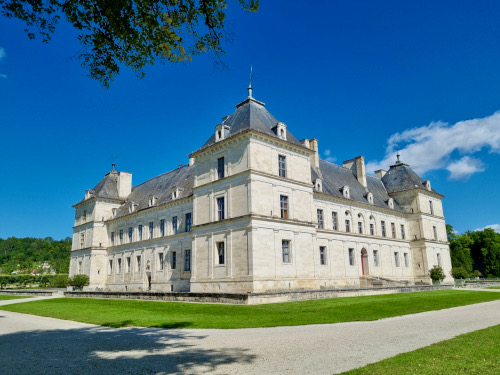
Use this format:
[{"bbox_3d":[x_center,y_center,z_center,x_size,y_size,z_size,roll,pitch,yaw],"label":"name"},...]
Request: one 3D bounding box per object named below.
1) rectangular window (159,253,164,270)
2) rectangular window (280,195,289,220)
[{"bbox_3d":[-14.044,11.705,59.132,0.280,2.650,1.500,12,-19,-42],"label":"rectangular window"},{"bbox_3d":[3.955,2.340,44.184,1.332,2.778,0.250,12,-19,-42],"label":"rectangular window"}]

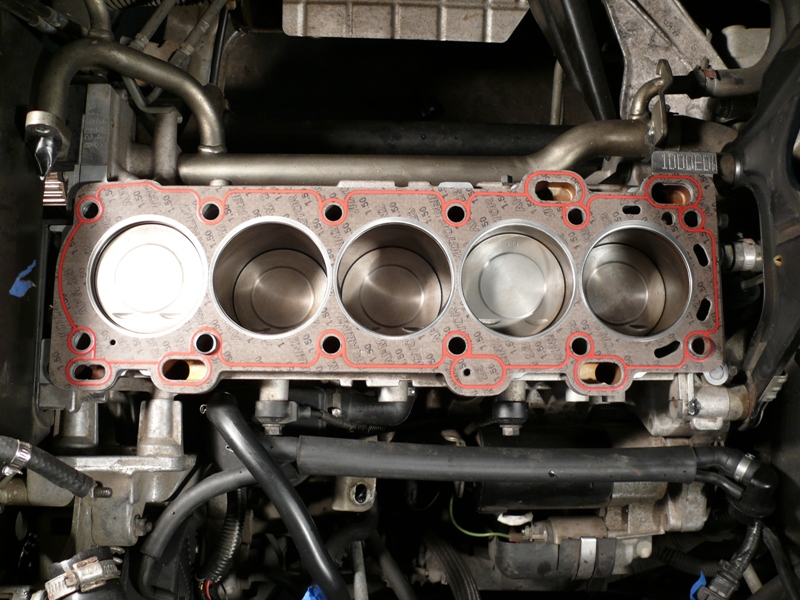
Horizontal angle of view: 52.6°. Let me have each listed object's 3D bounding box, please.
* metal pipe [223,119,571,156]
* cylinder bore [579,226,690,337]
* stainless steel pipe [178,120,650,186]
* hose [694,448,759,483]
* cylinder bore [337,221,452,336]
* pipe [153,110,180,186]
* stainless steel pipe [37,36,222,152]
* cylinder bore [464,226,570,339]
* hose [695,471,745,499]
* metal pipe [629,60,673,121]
[{"bbox_3d":[-0.003,-0.168,0.855,0.368,0.046,0.043,1,81,-2],"label":"metal pipe"},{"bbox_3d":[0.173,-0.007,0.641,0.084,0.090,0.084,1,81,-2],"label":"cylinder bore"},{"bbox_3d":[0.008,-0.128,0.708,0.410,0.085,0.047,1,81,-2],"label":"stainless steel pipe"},{"bbox_3d":[0.275,0.137,0.680,0.055,0.024,0.022,14,81,0],"label":"hose"},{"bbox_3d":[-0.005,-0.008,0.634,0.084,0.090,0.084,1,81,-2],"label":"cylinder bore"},{"bbox_3d":[-0.209,-0.133,0.715,0.022,0.020,0.065,1,81,-2],"label":"pipe"},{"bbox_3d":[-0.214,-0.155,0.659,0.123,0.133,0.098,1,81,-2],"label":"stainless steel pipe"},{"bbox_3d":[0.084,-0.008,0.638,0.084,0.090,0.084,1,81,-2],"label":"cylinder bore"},{"bbox_3d":[0.272,0.156,0.689,0.045,0.018,0.013,18,81,1],"label":"hose"},{"bbox_3d":[0.206,-0.172,0.662,0.031,0.037,0.040,1,81,-2],"label":"metal pipe"}]

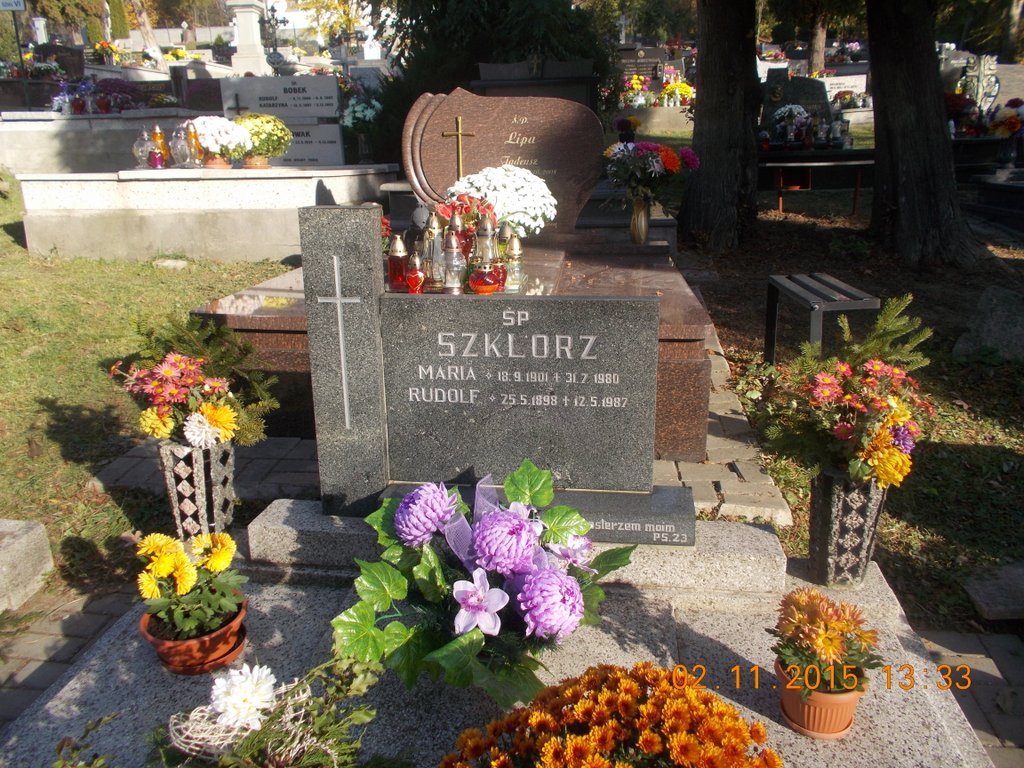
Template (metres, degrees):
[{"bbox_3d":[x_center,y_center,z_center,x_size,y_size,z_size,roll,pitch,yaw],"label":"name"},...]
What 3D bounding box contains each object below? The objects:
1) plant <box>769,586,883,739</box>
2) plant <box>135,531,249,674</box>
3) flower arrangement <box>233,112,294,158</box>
[{"bbox_3d":[0.556,0.490,1.378,0.190,0.243,0.185,1,15,9],"label":"plant"},{"bbox_3d":[-0.657,0.444,1.585,0.215,0.260,0.210,1,15,9],"label":"plant"},{"bbox_3d":[-1.890,-1.890,5.850,0.440,0.330,0.420,1,14,7],"label":"flower arrangement"}]

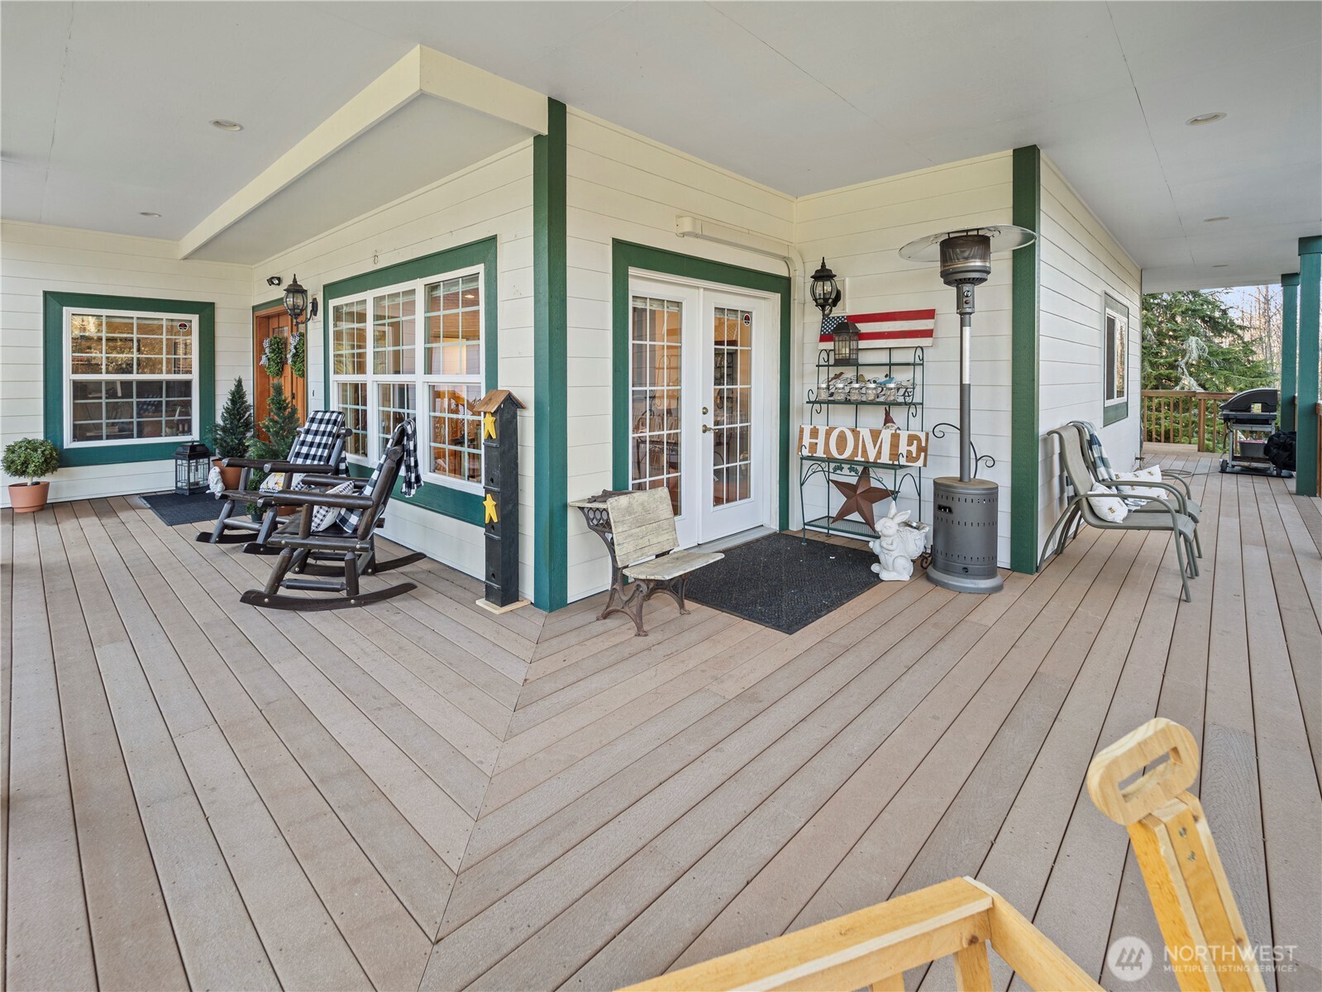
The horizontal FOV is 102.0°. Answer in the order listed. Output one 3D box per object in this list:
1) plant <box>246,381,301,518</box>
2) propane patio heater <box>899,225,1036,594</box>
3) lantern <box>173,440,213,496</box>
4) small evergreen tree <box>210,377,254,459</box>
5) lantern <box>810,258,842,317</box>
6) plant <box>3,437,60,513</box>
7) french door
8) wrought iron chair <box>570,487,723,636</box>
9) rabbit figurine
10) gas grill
[{"bbox_3d":[-3.966,-0.531,5.499,0.500,1.280,0.500,-5,8,-36],"label":"plant"},{"bbox_3d":[2.080,-0.582,3.632,0.810,2.270,0.810,4,8,29],"label":"propane patio heater"},{"bbox_3d":[-5.651,-0.349,6.452,0.250,0.630,0.250,2,7,18],"label":"lantern"},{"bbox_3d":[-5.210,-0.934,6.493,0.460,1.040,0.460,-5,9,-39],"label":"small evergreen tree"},{"bbox_3d":[1.417,-1.780,4.586,0.290,0.530,0.230,-6,9,-43],"label":"lantern"},{"bbox_3d":[-6.568,-0.221,5.580,0.400,0.770,0.400,6,9,40],"label":"plant"},{"bbox_3d":[0.386,-0.626,4.210,1.720,2.100,0.120,-7,10,-44],"label":"french door"},{"bbox_3d":[-0.075,0.341,3.094,0.640,0.750,0.550,6,9,42],"label":"wrought iron chair"},{"bbox_3d":[1.624,0.323,3.713,0.360,0.530,0.280,-3,7,-25],"label":"rabbit figurine"},{"bbox_3d":[8.902,-1.012,8.065,0.630,1.200,1.150,6,9,42],"label":"gas grill"}]

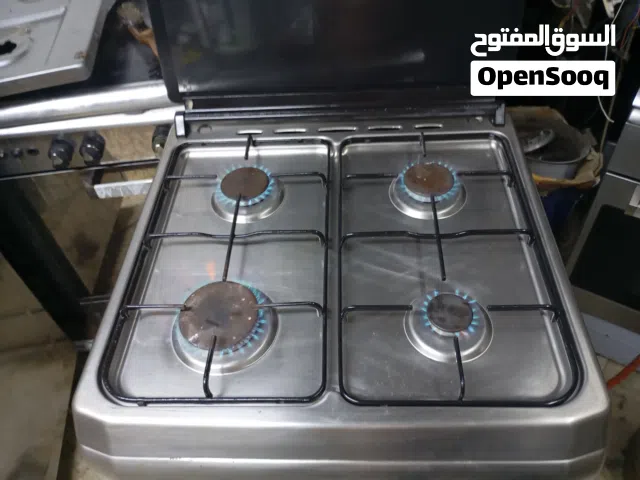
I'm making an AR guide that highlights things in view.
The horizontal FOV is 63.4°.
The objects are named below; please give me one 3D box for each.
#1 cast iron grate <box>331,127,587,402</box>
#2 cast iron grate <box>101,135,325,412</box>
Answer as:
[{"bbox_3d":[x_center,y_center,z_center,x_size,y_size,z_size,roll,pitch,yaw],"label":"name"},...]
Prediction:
[{"bbox_3d":[0.166,-0.004,0.722,0.276,0.035,0.479,-1,48,3],"label":"cast iron grate"},{"bbox_3d":[-0.124,0.001,0.739,0.274,0.035,0.479,-1,48,3],"label":"cast iron grate"}]

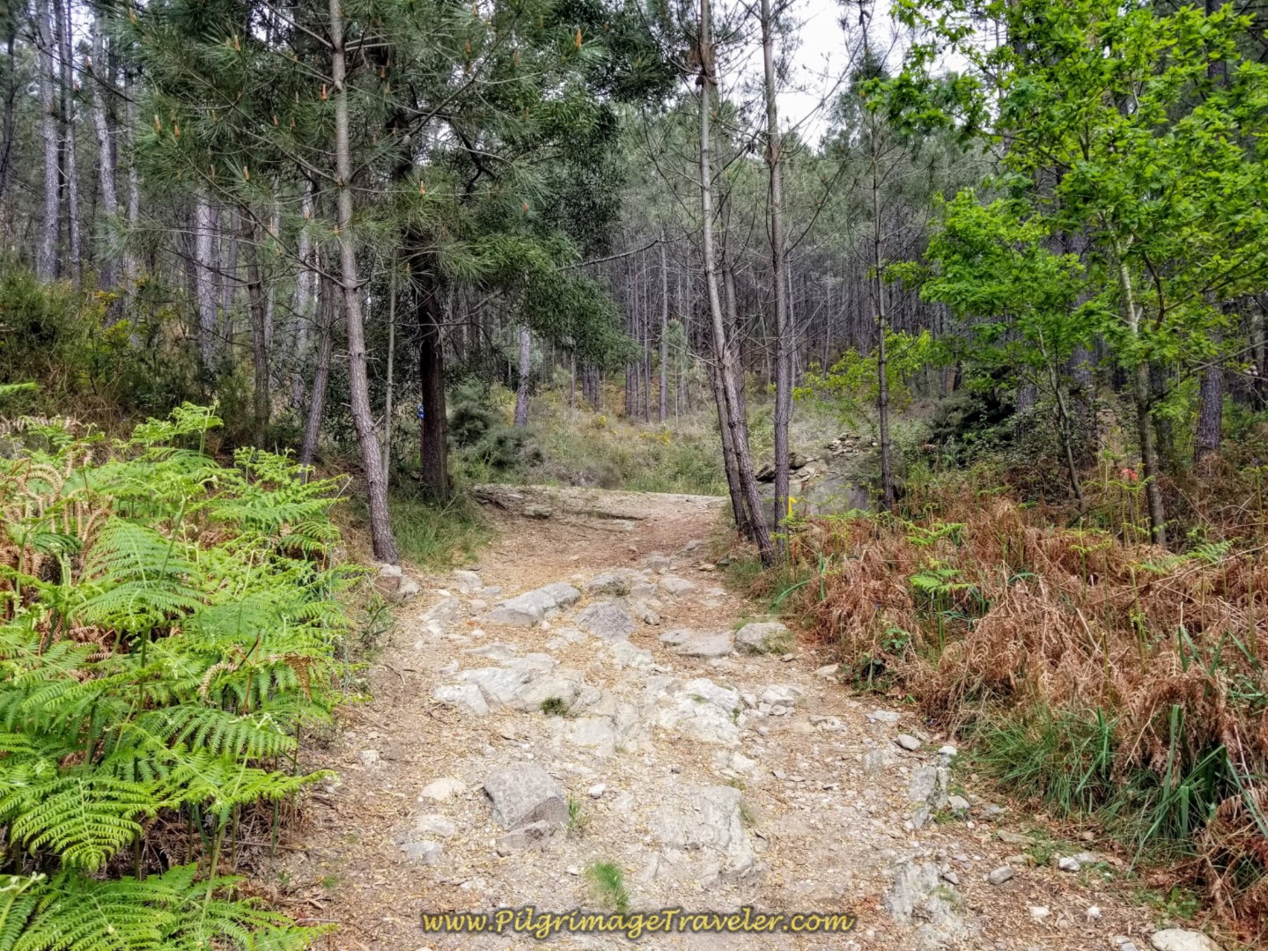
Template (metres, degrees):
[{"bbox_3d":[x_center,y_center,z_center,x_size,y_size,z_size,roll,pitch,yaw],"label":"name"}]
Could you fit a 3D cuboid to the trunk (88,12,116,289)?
[{"bbox_3d":[-11.118,-6.795,19.942,0.291,5.751,0.250,-2,1,-29],"label":"trunk"}]

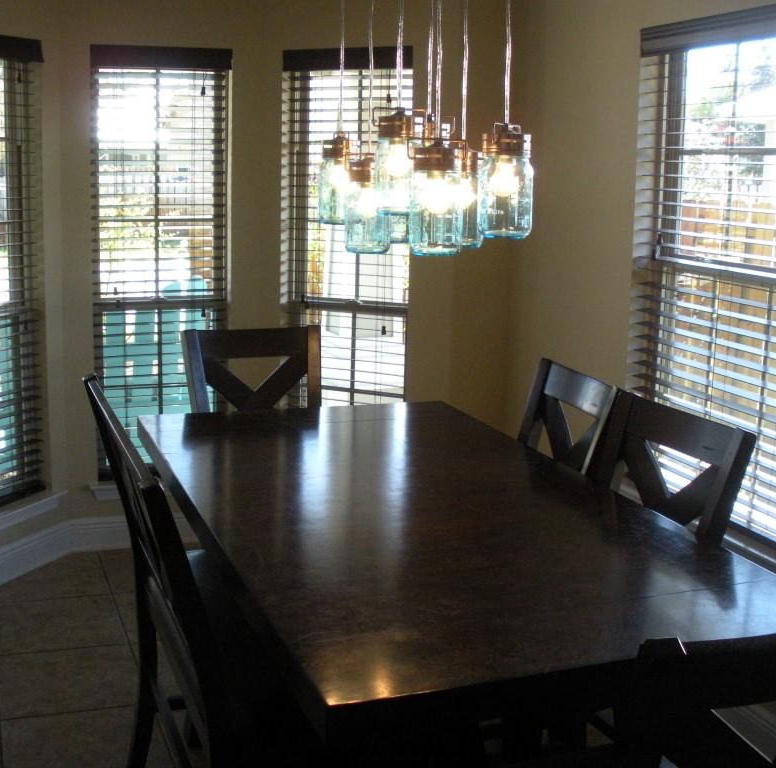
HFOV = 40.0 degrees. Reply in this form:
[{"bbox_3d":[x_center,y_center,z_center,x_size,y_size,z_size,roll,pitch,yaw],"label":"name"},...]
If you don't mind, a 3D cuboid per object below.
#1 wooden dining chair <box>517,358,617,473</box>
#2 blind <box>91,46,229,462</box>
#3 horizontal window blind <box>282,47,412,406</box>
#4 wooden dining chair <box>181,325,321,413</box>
[{"bbox_3d":[0.291,0.517,3.043,0.540,1.110,0.480,-2,11,-18],"label":"wooden dining chair"},{"bbox_3d":[-0.959,-0.476,4.555,0.574,1.790,0.060,-2,11,-19],"label":"blind"},{"bbox_3d":[-0.173,-0.445,4.536,0.600,1.840,0.100,7,12,25],"label":"horizontal window blind"},{"bbox_3d":[-0.393,0.396,3.580,0.480,1.110,0.540,-3,12,-22],"label":"wooden dining chair"}]

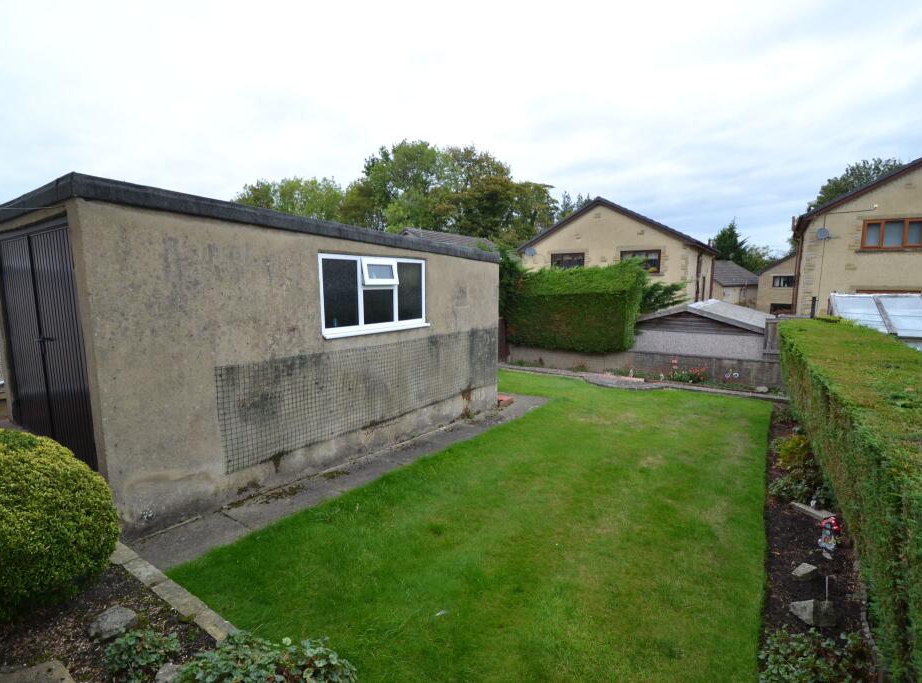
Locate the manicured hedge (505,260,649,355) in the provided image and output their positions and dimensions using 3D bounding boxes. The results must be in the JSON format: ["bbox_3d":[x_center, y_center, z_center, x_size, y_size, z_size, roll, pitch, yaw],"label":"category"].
[{"bbox_3d":[3.526,-1.046,13.407,3.770,2.700,1.600,4,8,33],"label":"manicured hedge"}]

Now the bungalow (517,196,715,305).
[{"bbox_3d":[9.045,-4.061,24.041,9.050,6.500,8.500,4,8,30],"label":"bungalow"}]

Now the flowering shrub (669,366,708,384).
[{"bbox_3d":[5.750,0.859,10.785,0.820,0.420,0.550,4,8,33],"label":"flowering shrub"}]

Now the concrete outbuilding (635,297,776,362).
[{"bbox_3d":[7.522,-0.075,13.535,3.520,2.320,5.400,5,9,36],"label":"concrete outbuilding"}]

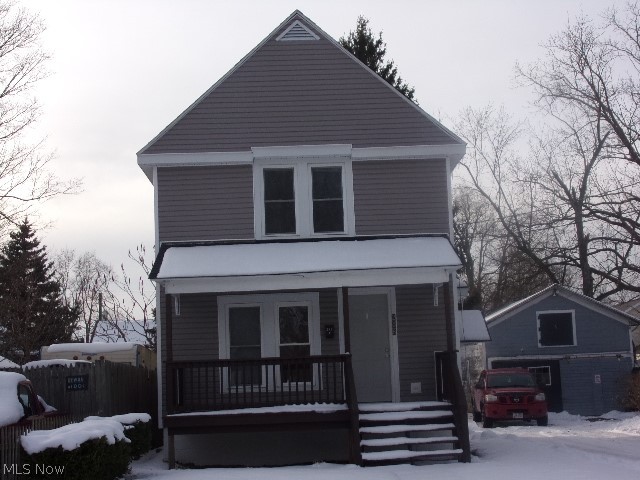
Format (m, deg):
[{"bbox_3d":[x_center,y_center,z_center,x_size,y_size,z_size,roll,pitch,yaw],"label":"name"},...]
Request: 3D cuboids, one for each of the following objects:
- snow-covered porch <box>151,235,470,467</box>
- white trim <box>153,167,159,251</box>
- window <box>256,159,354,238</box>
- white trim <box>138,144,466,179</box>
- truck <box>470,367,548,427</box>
[{"bbox_3d":[-0.155,1.857,17.812,5.560,4.120,2.600,-2,-6,-3],"label":"snow-covered porch"},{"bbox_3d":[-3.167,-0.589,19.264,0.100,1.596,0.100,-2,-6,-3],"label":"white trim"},{"bbox_3d":[-0.291,-0.786,19.401,1.900,1.540,0.150,-2,-6,-3],"label":"window"},{"bbox_3d":[-0.320,-1.581,19.305,6.298,0.330,0.350,-2,-6,-3],"label":"white trim"},{"bbox_3d":[5.956,4.956,32.116,1.880,1.760,5.300,-3,-6,4],"label":"truck"}]

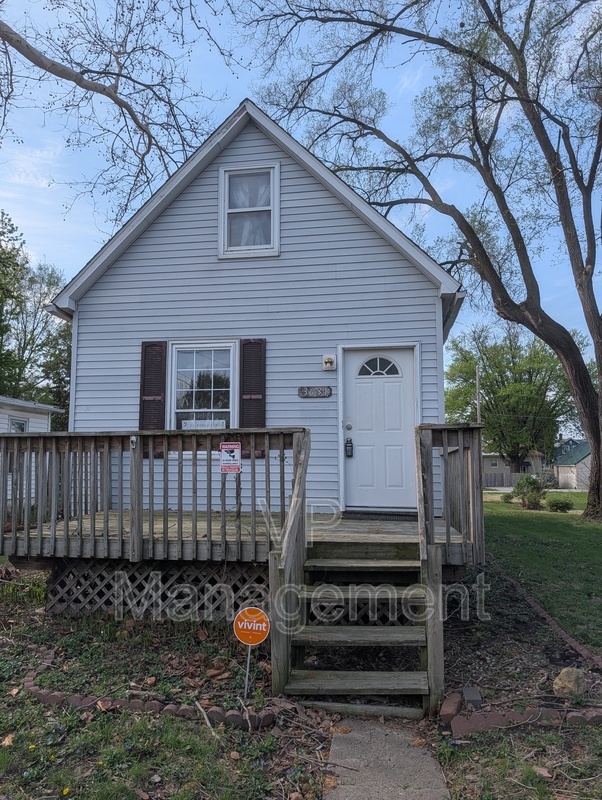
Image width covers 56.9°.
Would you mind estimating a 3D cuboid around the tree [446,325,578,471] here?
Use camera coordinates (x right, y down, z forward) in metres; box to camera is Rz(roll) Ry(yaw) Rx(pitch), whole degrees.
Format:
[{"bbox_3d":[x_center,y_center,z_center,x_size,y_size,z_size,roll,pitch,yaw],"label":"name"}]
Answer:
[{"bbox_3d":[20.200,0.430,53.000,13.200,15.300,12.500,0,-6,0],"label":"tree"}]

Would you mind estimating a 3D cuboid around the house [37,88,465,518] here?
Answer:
[{"bbox_3d":[-0.179,-0.515,11.017,5.670,6.290,7.800,-1,-6,9],"label":"house"}]

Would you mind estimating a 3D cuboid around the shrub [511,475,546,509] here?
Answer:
[{"bbox_3d":[8.600,3.460,21.000,1.340,1.280,1.250,0,-6,0],"label":"shrub"}]

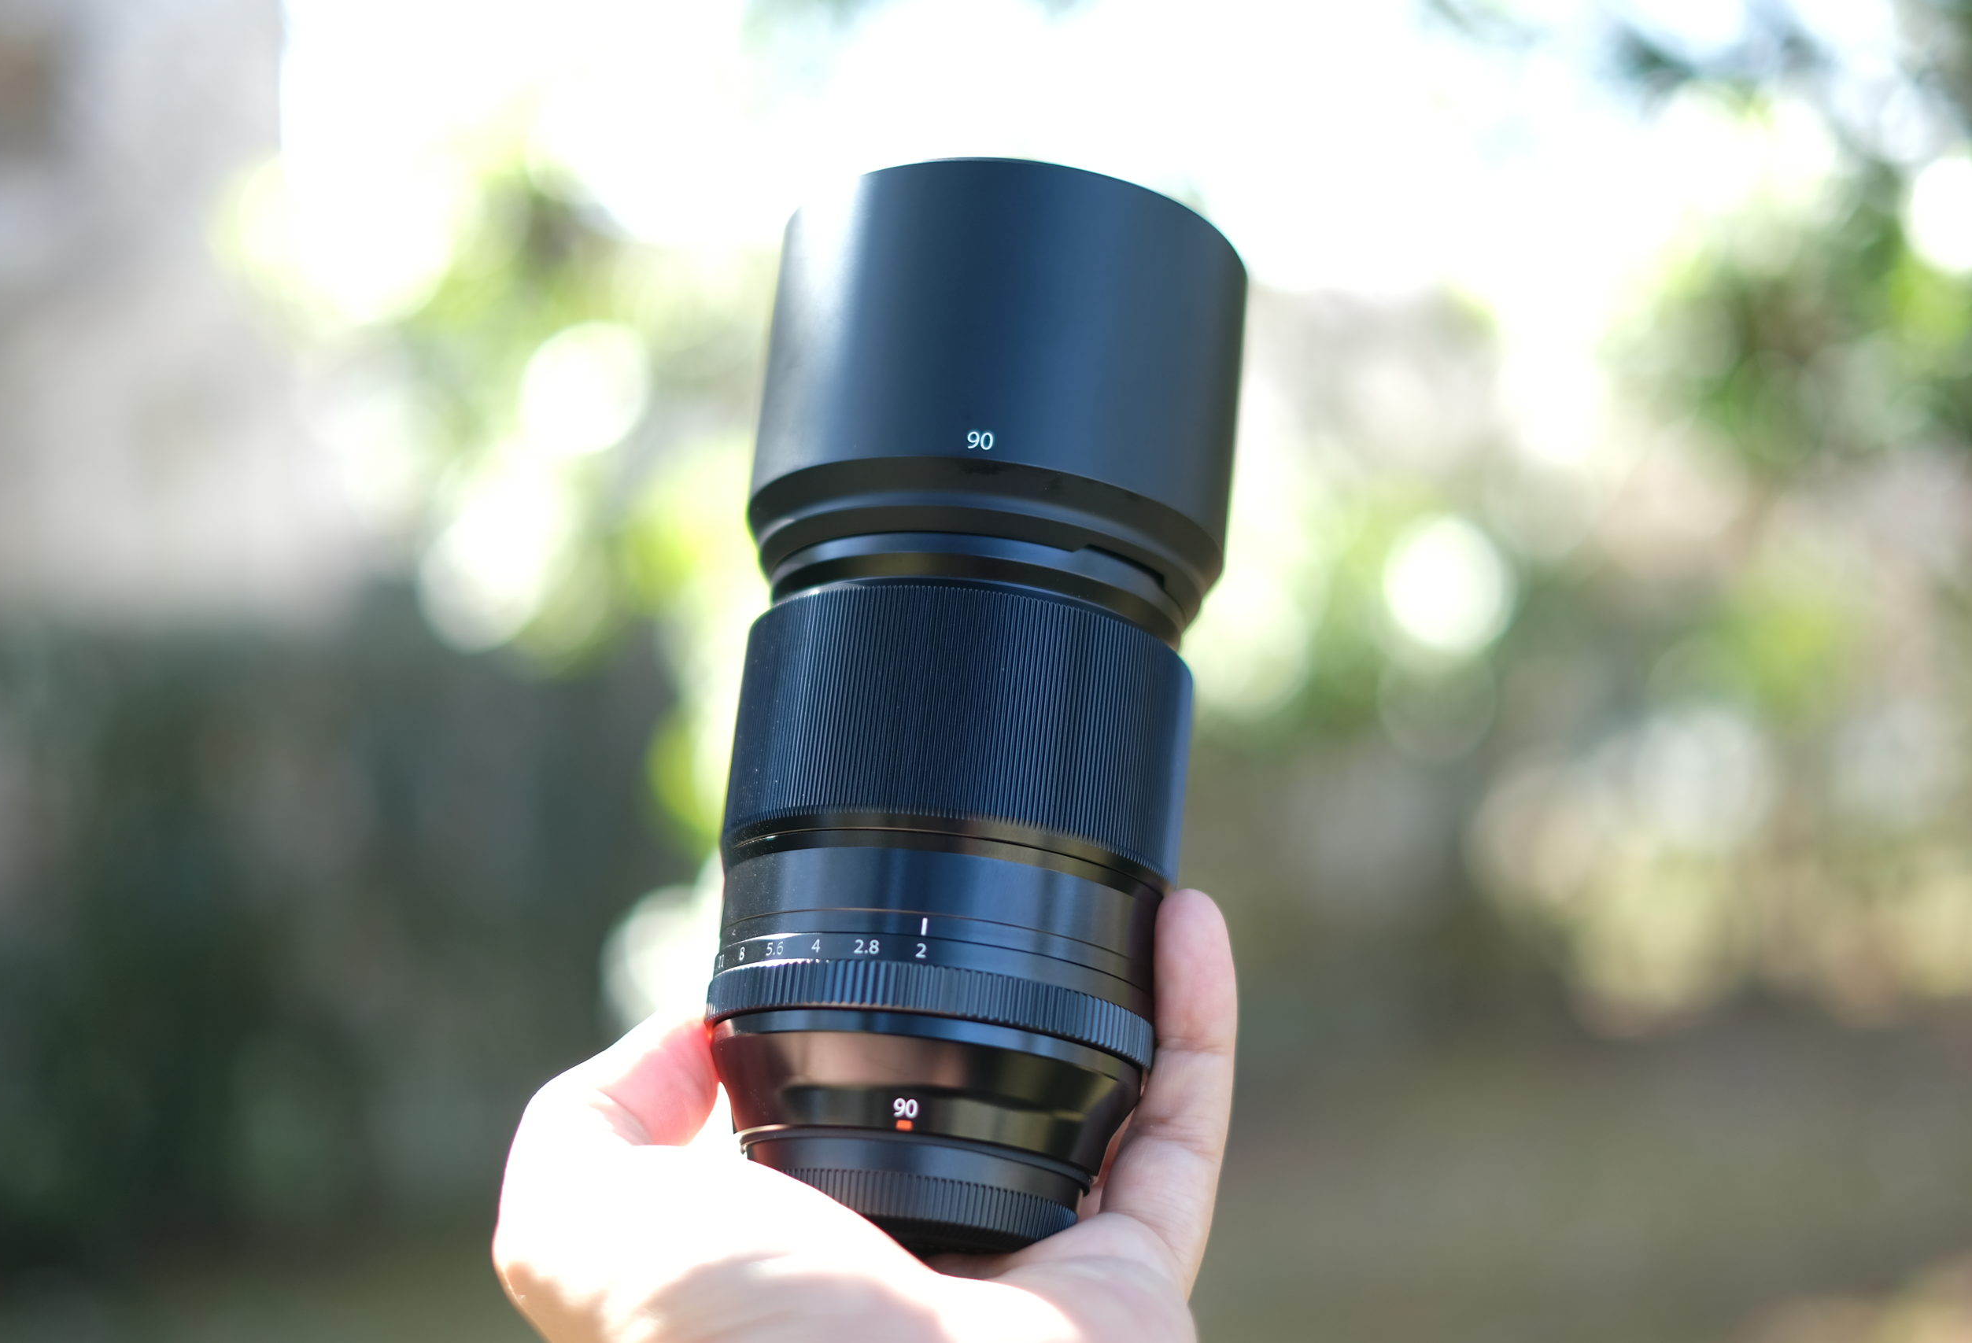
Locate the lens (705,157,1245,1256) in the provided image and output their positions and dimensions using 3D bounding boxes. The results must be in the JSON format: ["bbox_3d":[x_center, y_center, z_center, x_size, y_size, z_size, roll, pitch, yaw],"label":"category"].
[{"bbox_3d":[-0.004,0.011,0.494,0.082,0.173,0.082,5,-20,3],"label":"lens"}]

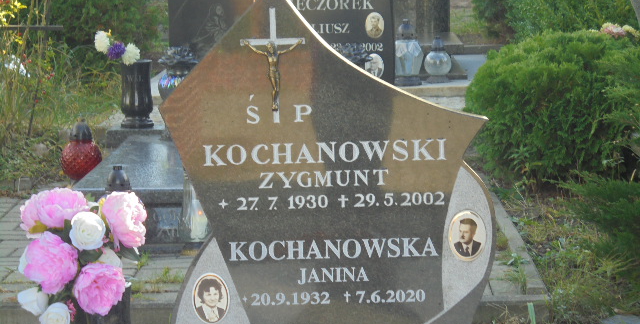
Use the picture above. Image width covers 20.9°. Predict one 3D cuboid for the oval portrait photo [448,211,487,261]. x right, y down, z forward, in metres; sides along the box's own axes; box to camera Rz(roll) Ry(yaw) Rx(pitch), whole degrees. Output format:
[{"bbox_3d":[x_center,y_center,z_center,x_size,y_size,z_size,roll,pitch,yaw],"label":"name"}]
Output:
[{"bbox_3d":[0.350,0.174,4.120,0.090,0.120,0.010,-2,8,1],"label":"oval portrait photo"}]

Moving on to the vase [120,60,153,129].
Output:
[{"bbox_3d":[-0.824,-0.303,7.800,0.150,0.305,0.150,-2,8,1],"label":"vase"}]

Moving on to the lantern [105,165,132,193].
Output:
[{"bbox_3d":[-0.702,0.160,6.100,0.150,0.300,0.150,-2,8,1],"label":"lantern"}]

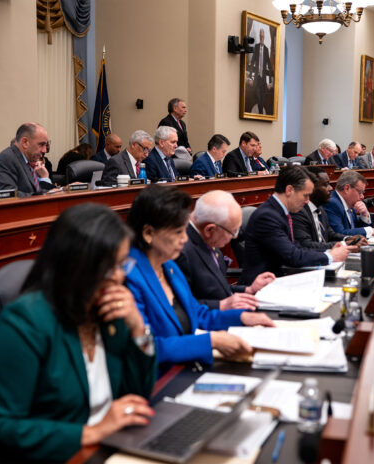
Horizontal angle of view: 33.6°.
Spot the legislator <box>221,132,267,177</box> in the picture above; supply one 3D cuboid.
[{"bbox_3d":[0.582,-0.395,6.391,0.780,1.270,0.600,6,10,34],"label":"legislator"}]

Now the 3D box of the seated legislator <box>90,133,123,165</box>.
[{"bbox_3d":[-0.772,-0.347,6.213,0.750,1.270,0.580,6,10,33],"label":"seated legislator"}]

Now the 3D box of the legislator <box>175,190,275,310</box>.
[{"bbox_3d":[0.148,0.438,2.795,0.800,1.250,0.600,5,9,29],"label":"legislator"}]

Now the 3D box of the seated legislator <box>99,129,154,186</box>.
[{"bbox_3d":[-0.422,-0.219,5.284,0.800,1.280,0.550,5,9,30],"label":"seated legislator"}]

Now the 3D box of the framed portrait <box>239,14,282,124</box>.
[{"bbox_3d":[1.110,-2.435,9.300,0.090,1.500,1.130,5,9,34],"label":"framed portrait"}]

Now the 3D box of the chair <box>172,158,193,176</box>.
[{"bbox_3d":[0.024,-0.166,5.970,0.680,1.080,0.660,4,8,29],"label":"chair"}]

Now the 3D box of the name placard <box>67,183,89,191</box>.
[{"bbox_3d":[-0.721,-0.299,4.150,0.035,0.050,0.220,4,9,28],"label":"name placard"}]

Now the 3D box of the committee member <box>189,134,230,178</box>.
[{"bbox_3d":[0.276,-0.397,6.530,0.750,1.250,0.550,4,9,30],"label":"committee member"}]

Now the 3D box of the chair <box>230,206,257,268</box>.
[{"bbox_3d":[0.592,0.419,3.458,0.660,1.100,0.650,5,9,29],"label":"chair"}]

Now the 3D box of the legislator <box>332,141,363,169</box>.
[{"bbox_3d":[1.991,-0.487,7.683,0.550,1.260,0.800,-6,10,-40],"label":"legislator"}]

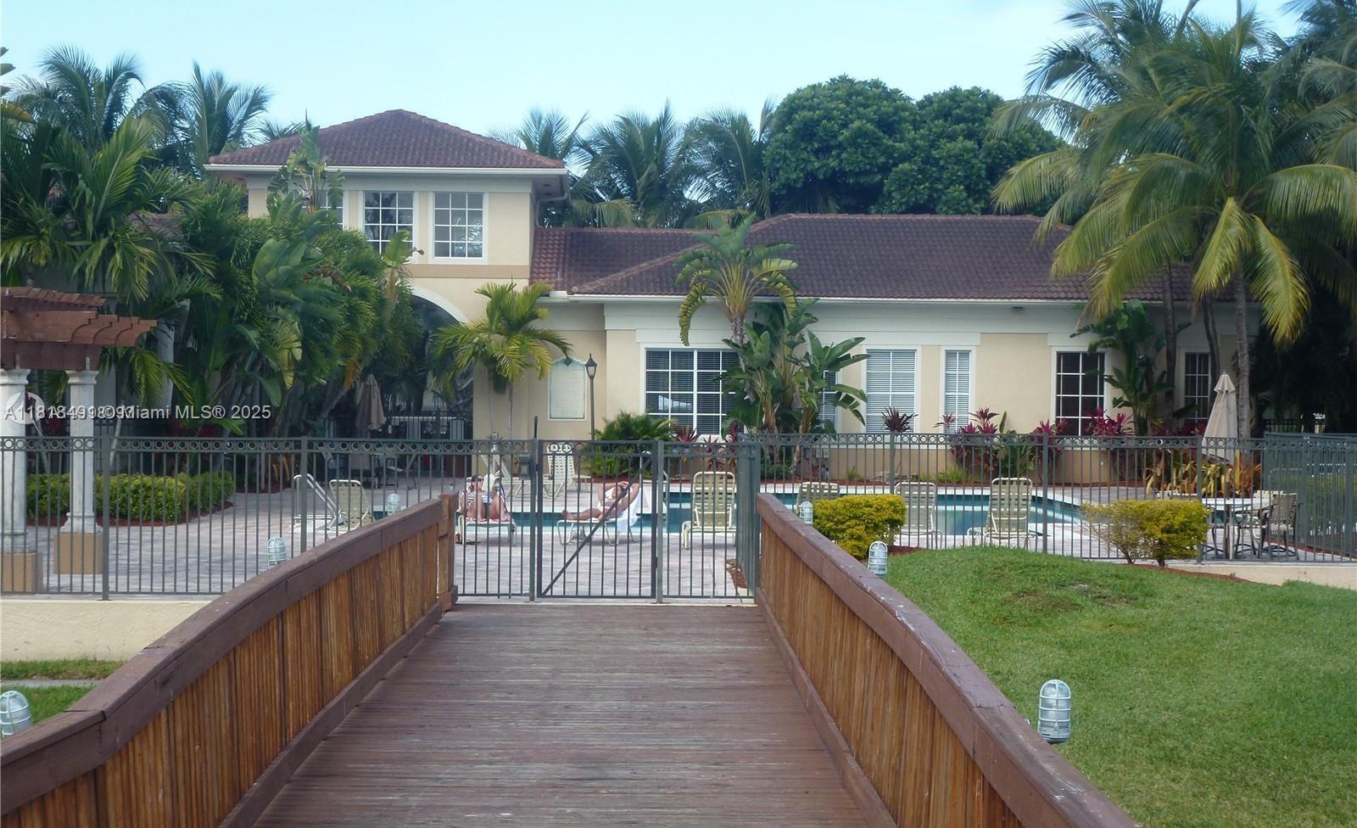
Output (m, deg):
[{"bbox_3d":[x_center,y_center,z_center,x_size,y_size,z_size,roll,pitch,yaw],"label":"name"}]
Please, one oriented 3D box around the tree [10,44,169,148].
[{"bbox_3d":[-18.600,-5.300,76.000,5.300,12.900,5.200,1,0,-1],"label":"tree"}]

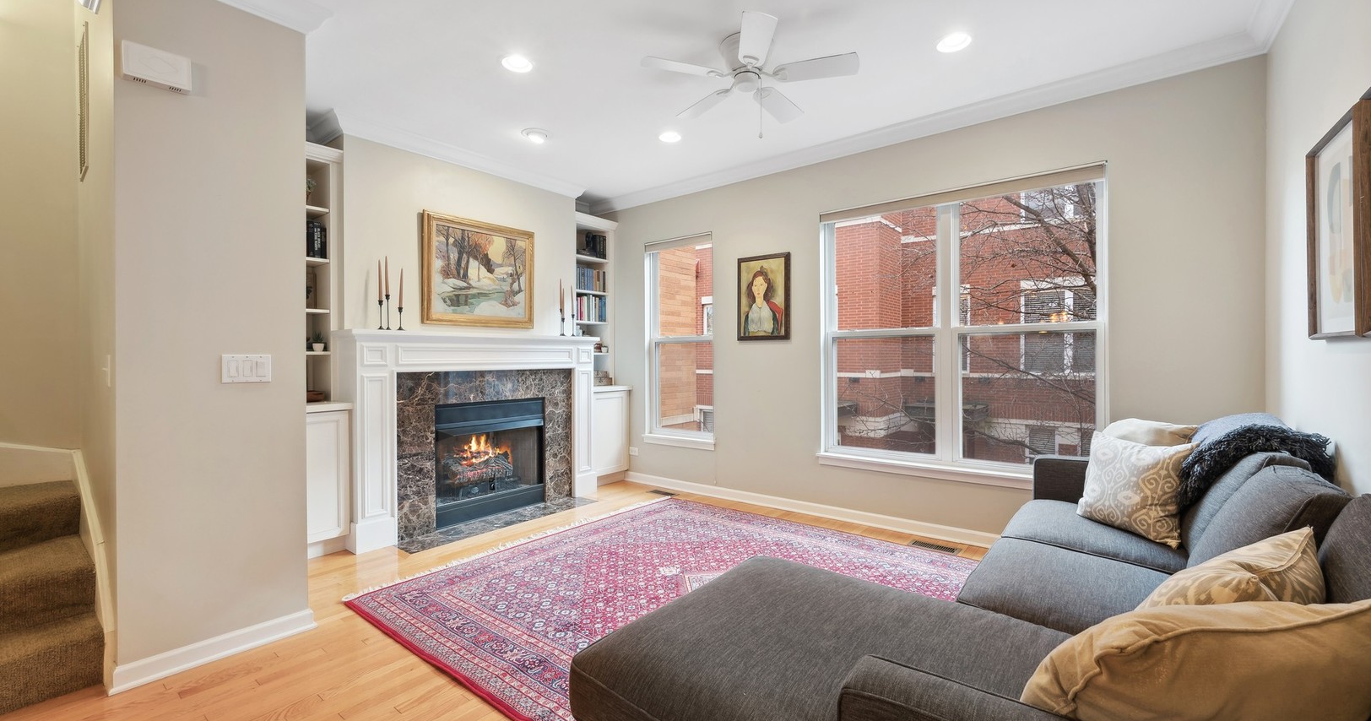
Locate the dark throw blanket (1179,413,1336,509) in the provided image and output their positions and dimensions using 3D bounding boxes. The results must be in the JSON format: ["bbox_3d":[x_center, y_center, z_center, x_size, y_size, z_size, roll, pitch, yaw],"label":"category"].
[{"bbox_3d":[2.137,0.382,2.044,0.380,0.340,0.580,0,0,39],"label":"dark throw blanket"}]

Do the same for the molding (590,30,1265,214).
[{"bbox_3d":[0.906,-1.582,4.133,4.960,0.112,0.094,0,0,38],"label":"molding"}]

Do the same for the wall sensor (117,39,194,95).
[{"bbox_3d":[-1.977,-1.091,1.994,0.055,0.121,0.176,0,0,38],"label":"wall sensor"}]

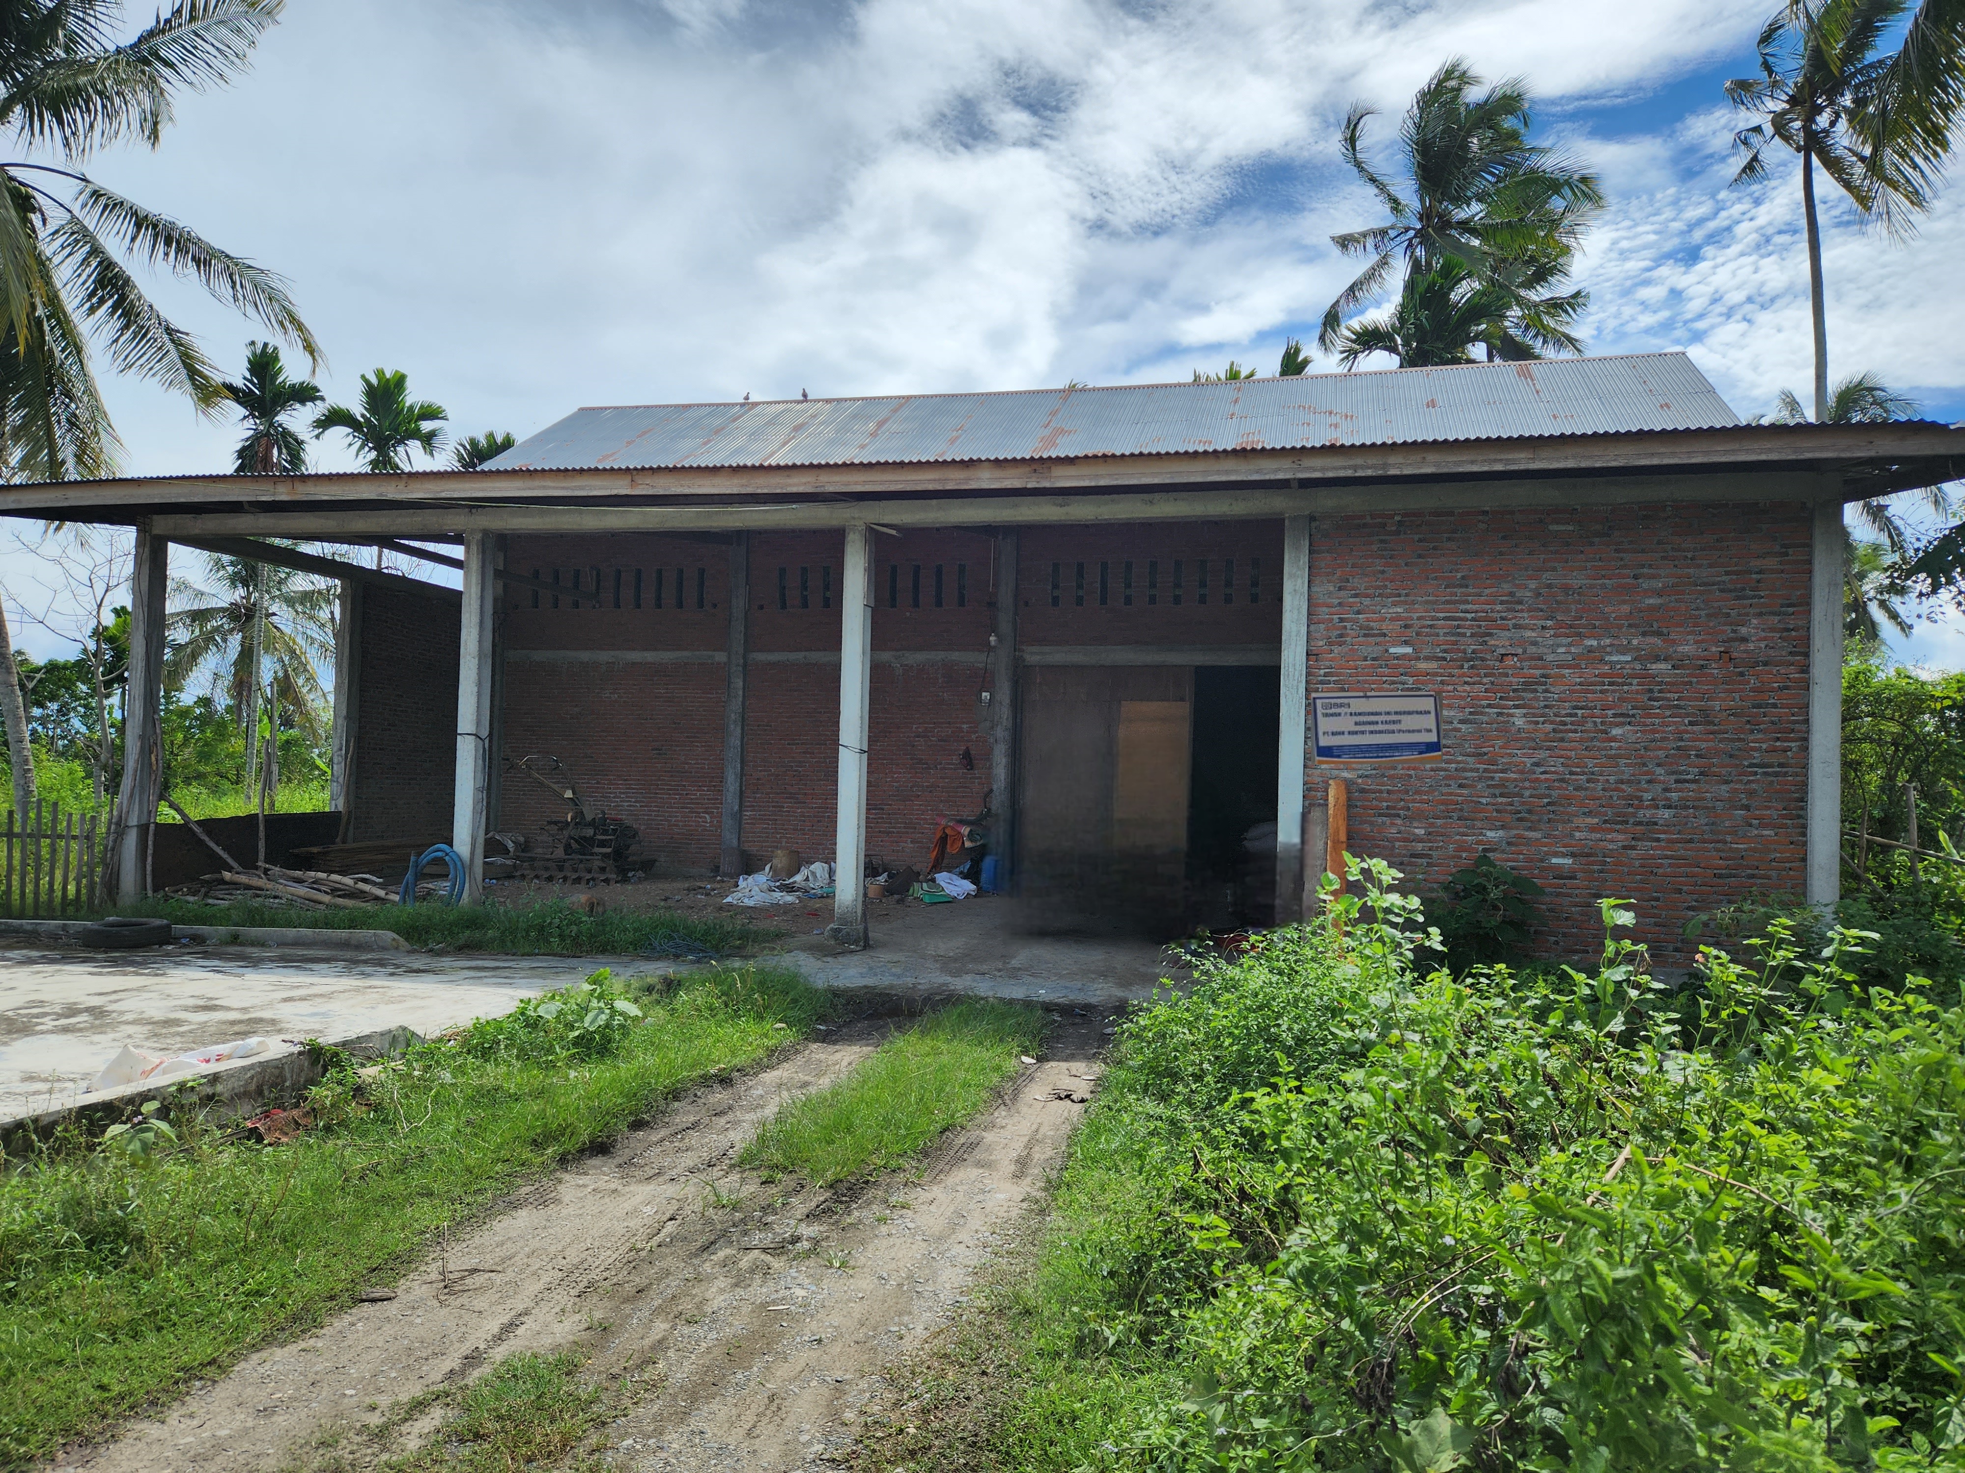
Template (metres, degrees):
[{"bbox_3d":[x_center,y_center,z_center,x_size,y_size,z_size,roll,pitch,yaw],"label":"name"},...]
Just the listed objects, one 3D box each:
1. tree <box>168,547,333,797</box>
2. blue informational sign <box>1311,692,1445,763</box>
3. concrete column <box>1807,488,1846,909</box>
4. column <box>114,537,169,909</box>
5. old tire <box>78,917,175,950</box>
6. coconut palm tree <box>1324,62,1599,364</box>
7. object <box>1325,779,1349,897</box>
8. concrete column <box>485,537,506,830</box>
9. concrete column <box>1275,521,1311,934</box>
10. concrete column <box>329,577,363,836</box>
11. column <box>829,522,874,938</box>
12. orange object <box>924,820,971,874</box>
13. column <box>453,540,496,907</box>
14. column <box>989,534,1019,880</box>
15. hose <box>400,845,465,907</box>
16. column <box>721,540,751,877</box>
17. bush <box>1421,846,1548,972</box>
[{"bbox_3d":[-20.212,-1.884,36.000,5.400,7.800,5.400,1,-1,14],"label":"tree"},{"bbox_3d":[3.287,-0.072,10.864,1.000,0.560,0.030,-2,-2,14],"label":"blue informational sign"},{"bbox_3d":[6.728,0.057,10.479,0.216,3.899,0.216,1,-2,13],"label":"concrete column"},{"bbox_3d":[-9.058,-0.211,14.106,0.205,4.053,0.205,1,-1,14],"label":"column"},{"bbox_3d":[-7.808,1.795,11.880,0.740,0.190,0.740,1,-2,13],"label":"old tire"},{"bbox_3d":[11.464,-6.887,31.833,7.000,19.447,7.000,1,-2,13],"label":"coconut palm tree"},{"bbox_3d":[2.844,1.071,10.554,0.131,1.433,0.101,1,-2,13],"label":"object"},{"bbox_3d":[-7.489,-0.566,20.110,0.242,5.125,0.222,1,-2,13],"label":"concrete column"},{"bbox_3d":[2.649,0.027,11.145,0.200,3.840,0.200,1,-1,14],"label":"concrete column"},{"bbox_3d":[-8.210,-0.116,16.882,0.220,3.810,0.220,1,-1,14],"label":"concrete column"},{"bbox_3d":[-1.205,-0.027,12.322,0.200,3.889,0.200,1,-2,13],"label":"column"},{"bbox_3d":[-0.452,1.499,17.505,0.620,0.720,0.400,1,-1,14],"label":"orange object"},{"bbox_3d":[-5.156,-0.109,13.253,0.222,3.900,0.202,1,-2,13],"label":"column"},{"bbox_3d":[0.290,-0.415,17.790,0.220,5.000,0.220,1,-1,14],"label":"column"},{"bbox_3d":[-5.364,1.407,12.763,0.660,0.720,0.280,1,-1,14],"label":"hose"},{"bbox_3d":[-3.625,-0.482,19.202,0.251,5.116,0.221,1,-2,13],"label":"column"},{"bbox_3d":[3.909,1.412,10.268,0.950,1.050,0.750,1,-1,14],"label":"bush"}]

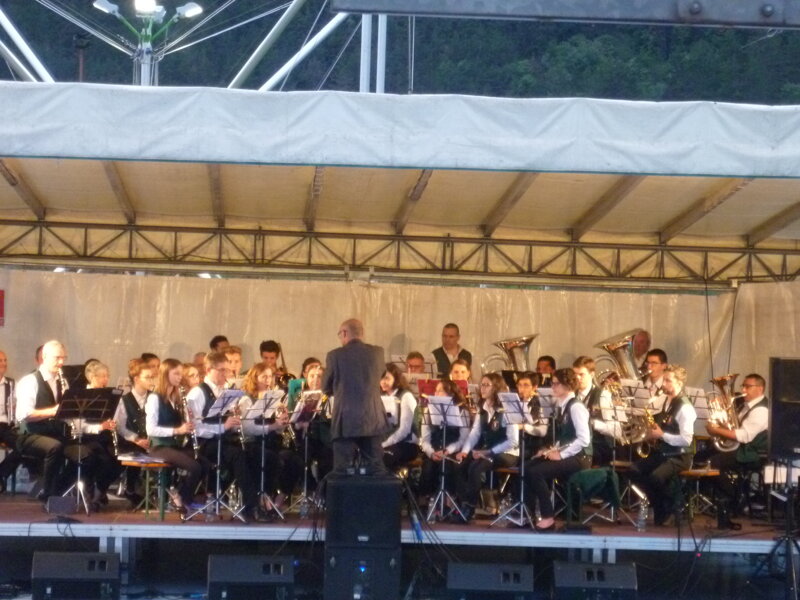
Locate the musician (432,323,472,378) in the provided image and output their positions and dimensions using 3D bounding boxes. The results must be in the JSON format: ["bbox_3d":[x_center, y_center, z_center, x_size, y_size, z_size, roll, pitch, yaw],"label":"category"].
[{"bbox_3d":[0.513,1.029,25.500,0.480,1.640,0.330,1,0,9],"label":"musician"}]

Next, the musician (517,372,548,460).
[{"bbox_3d":[1.179,1.258,24.000,0.480,1.250,0.680,2,0,23],"label":"musician"}]

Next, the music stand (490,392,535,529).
[{"bbox_3d":[0.977,1.324,22.100,0.450,1.110,0.380,2,0,37],"label":"music stand"}]

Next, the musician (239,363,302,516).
[{"bbox_3d":[-1.113,1.187,22.500,0.450,1.280,0.600,1,0,-41],"label":"musician"}]

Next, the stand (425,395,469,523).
[{"bbox_3d":[0.380,1.341,22.700,0.470,1.060,0.400,2,0,23],"label":"stand"}]

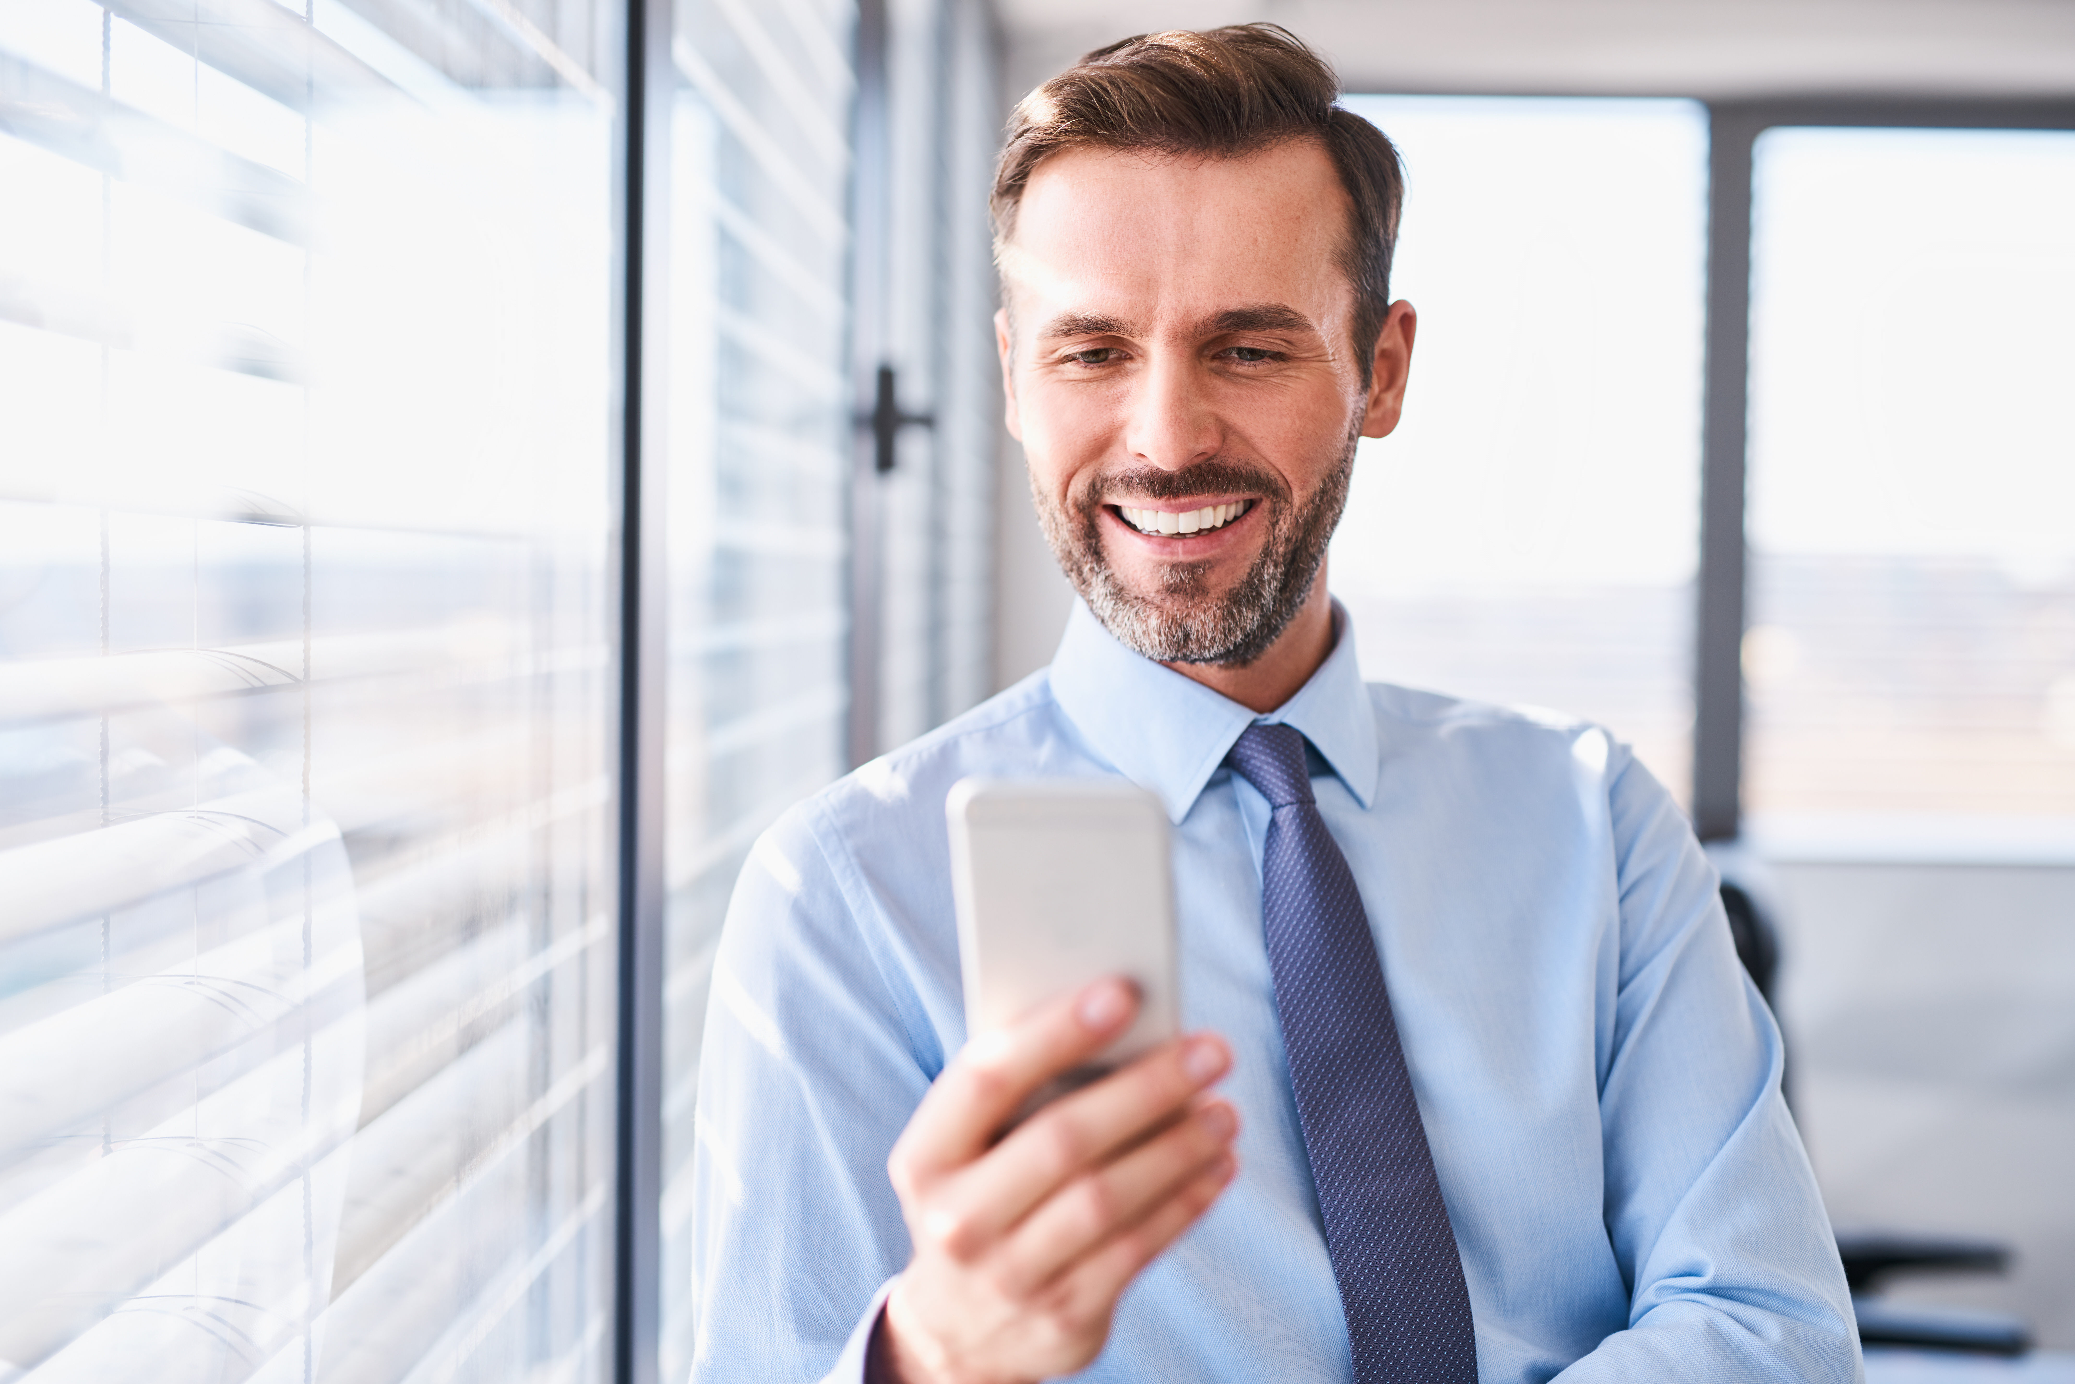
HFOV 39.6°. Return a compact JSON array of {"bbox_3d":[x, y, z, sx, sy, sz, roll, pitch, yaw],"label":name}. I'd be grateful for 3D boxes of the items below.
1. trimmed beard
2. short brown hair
[{"bbox_3d":[0.064,-0.064,1.197,0.138,0.108,0.100,-2,8,11],"label":"trimmed beard"},{"bbox_3d":[0.073,-0.200,1.265,0.174,0.178,0.195,-2,8,11],"label":"short brown hair"}]

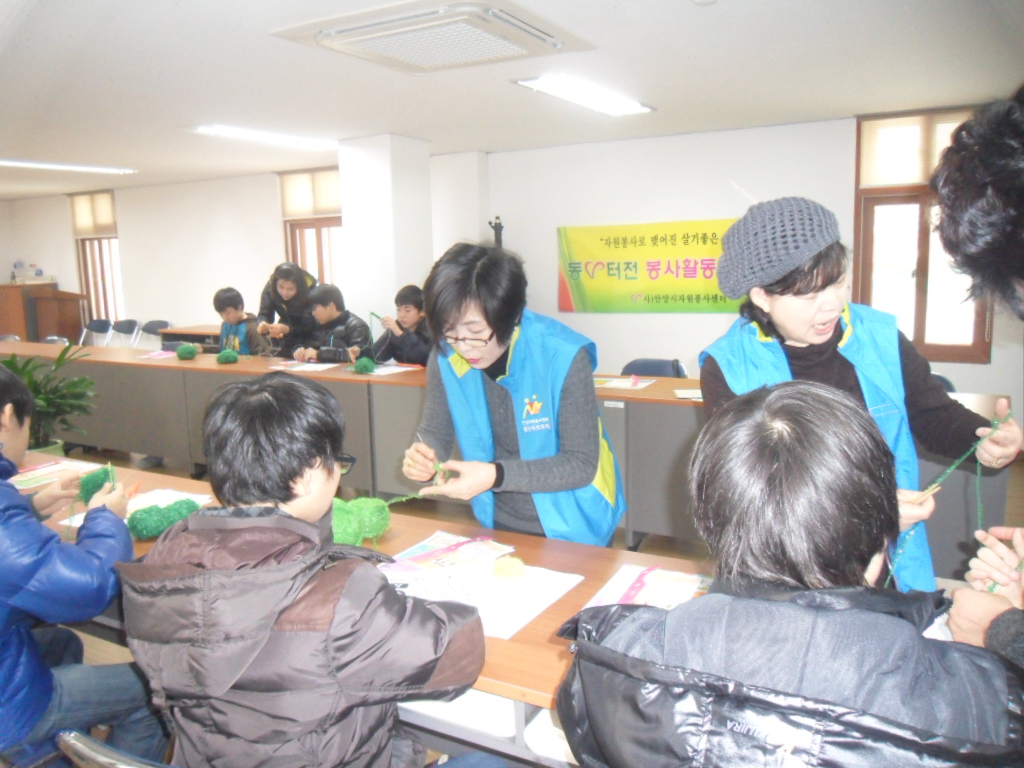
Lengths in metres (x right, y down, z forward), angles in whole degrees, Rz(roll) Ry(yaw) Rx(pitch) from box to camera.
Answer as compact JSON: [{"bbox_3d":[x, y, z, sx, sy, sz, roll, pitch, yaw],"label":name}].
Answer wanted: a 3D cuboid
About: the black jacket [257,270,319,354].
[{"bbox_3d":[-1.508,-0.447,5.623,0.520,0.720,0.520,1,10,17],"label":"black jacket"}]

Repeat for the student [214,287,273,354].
[{"bbox_3d":[-1.922,-0.097,5.676,0.440,1.200,0.600,3,11,29],"label":"student"}]

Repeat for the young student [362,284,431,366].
[{"bbox_3d":[-0.563,-0.011,4.914,0.450,1.200,0.600,4,11,31],"label":"young student"}]

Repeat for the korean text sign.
[{"bbox_3d":[1.295,-0.923,6.388,2.062,0.725,0.020,3,11,29],"label":"korean text sign"}]

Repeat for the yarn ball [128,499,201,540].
[{"bbox_3d":[-0.832,0.326,1.933,0.085,0.080,0.190,3,11,29],"label":"yarn ball"}]

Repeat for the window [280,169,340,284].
[{"bbox_3d":[-1.984,-1.301,8.183,0.882,1.714,0.120,3,11,29],"label":"window"}]

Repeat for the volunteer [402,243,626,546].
[{"bbox_3d":[0.065,0.383,1.869,0.490,1.410,0.650,5,12,34],"label":"volunteer"}]

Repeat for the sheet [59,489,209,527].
[{"bbox_3d":[-0.994,0.338,2.130,0.210,0.005,0.297,3,11,29],"label":"sheet"}]

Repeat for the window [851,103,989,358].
[{"bbox_3d":[2.857,-1.010,5.550,0.882,1.714,0.120,3,11,29],"label":"window"}]

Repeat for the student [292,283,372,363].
[{"bbox_3d":[-1.186,-0.049,5.253,0.460,1.200,0.600,5,12,34],"label":"student"}]

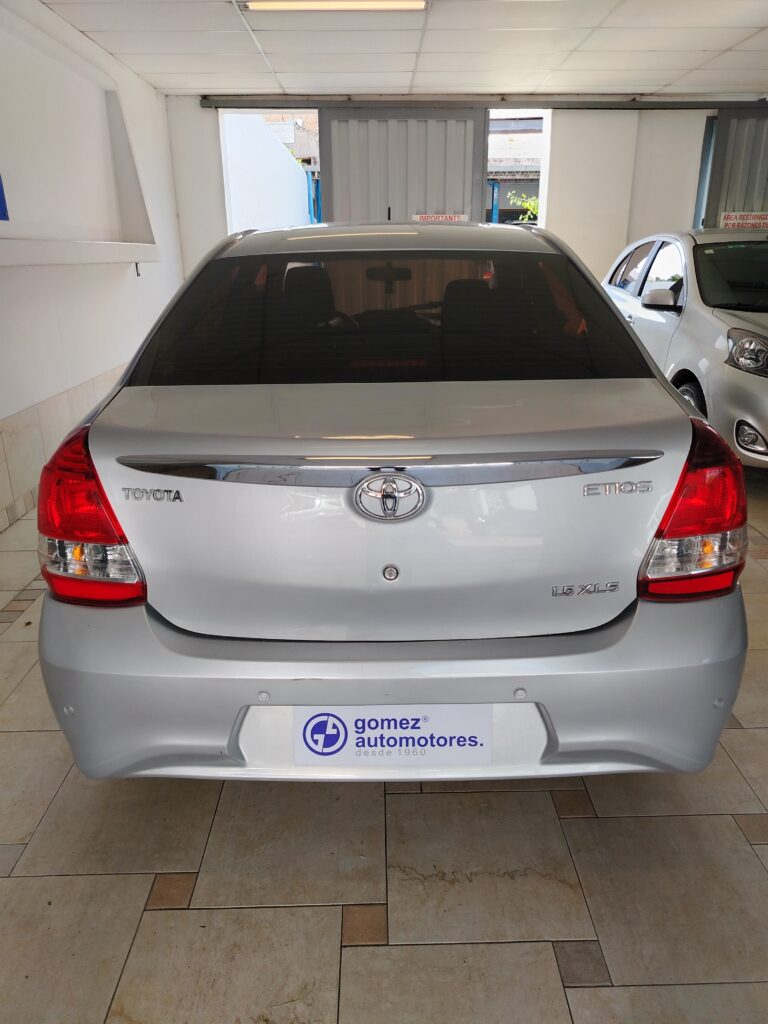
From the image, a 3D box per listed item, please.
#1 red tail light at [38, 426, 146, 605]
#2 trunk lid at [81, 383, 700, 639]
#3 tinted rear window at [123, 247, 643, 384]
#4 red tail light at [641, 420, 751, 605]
[{"bbox_3d":[-0.637,0.000,1.528,0.270,0.365,0.260,3,20,9],"label":"red tail light"},{"bbox_3d":[0.018,-0.031,1.597,1.310,0.440,0.540,-1,20,0],"label":"trunk lid"},{"bbox_3d":[0.016,-0.550,1.950,1.300,0.100,0.580,-1,51,0],"label":"tinted rear window"},{"bbox_3d":[0.678,-0.018,1.544,0.270,0.365,0.260,-4,20,-9],"label":"red tail light"}]

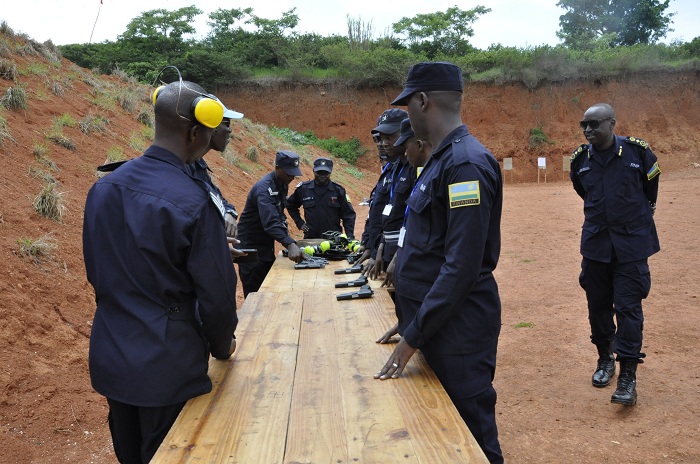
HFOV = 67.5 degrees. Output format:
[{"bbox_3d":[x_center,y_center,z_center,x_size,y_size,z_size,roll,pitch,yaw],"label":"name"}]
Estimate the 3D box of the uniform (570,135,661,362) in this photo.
[{"bbox_3d":[1.617,0.107,3.190,0.530,1.380,0.360,5,9,39],"label":"uniform"}]

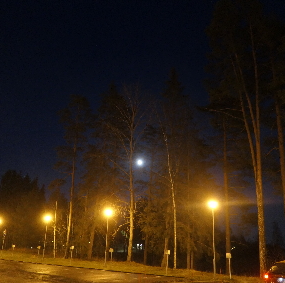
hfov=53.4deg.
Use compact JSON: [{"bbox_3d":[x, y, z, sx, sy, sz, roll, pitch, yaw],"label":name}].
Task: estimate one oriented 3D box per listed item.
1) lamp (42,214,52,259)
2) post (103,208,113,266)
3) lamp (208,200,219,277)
[{"bbox_3d":[-10.209,10.088,29.946,0.450,4.200,0.500,-17,-27,41],"label":"lamp"},{"bbox_3d":[-2.886,7.866,23.275,0.450,4.200,0.500,-17,-27,41],"label":"post"},{"bbox_3d":[4.250,5.700,16.772,0.450,4.200,0.500,-17,-27,41],"label":"lamp"}]

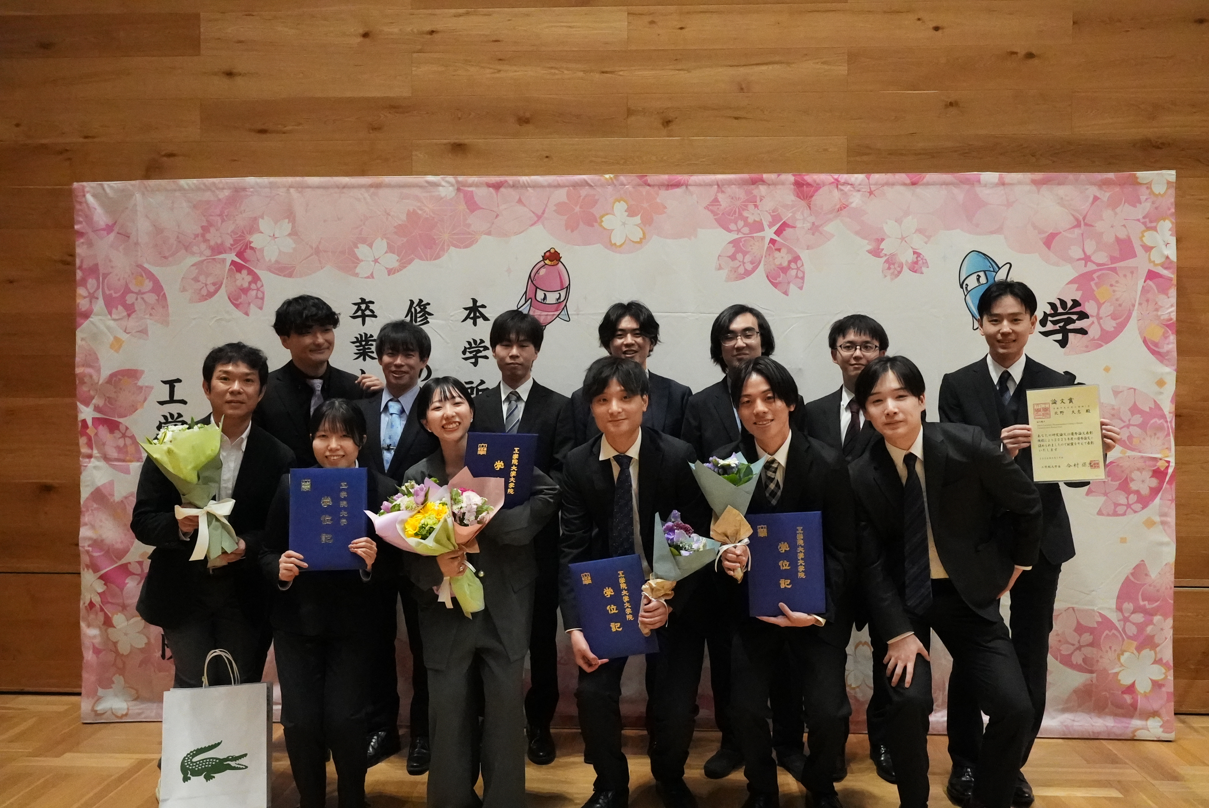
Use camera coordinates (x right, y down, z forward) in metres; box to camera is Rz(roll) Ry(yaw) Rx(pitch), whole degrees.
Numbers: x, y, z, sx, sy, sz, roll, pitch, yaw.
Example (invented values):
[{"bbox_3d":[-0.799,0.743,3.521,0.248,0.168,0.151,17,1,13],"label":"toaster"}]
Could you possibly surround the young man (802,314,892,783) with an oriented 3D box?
[{"bbox_3d":[0.931,0.510,3.838,0.505,1.687,0.333,0,0,10],"label":"young man"}]

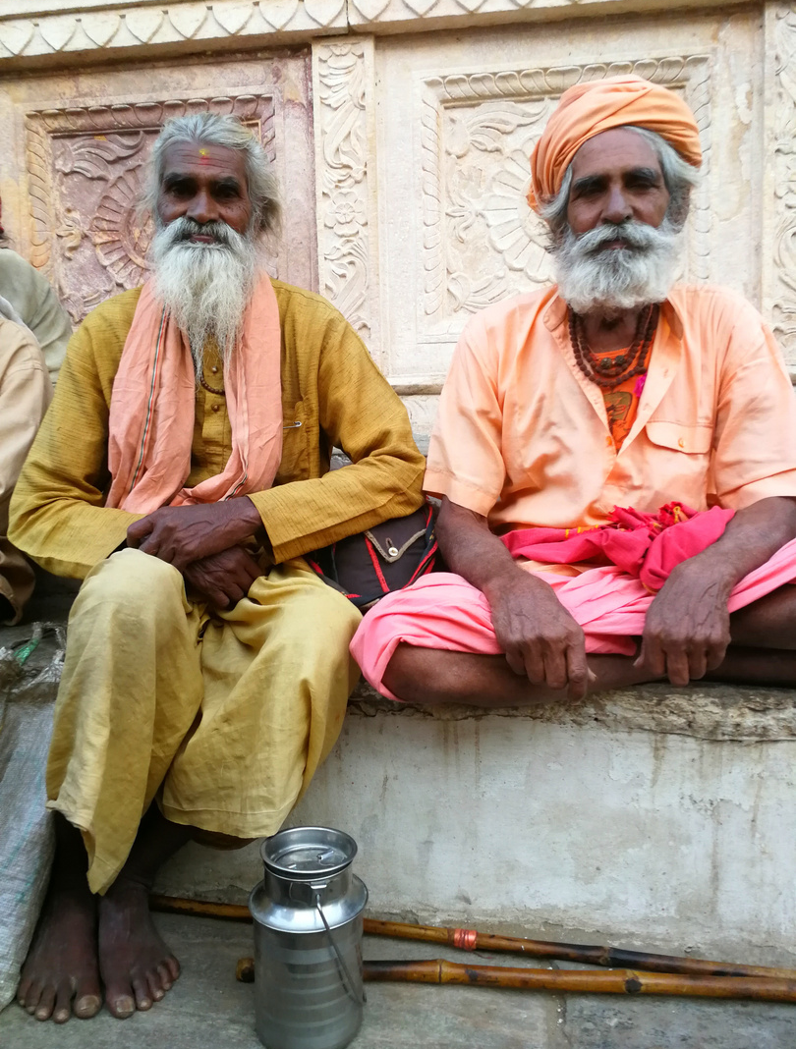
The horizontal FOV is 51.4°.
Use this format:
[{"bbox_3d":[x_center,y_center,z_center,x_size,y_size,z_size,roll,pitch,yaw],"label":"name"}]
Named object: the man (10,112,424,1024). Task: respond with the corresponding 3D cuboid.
[{"bbox_3d":[-0.262,-0.014,1.208,0.590,1.190,0.550,-1,5,-5],"label":"man"}]

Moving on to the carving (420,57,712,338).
[{"bbox_3d":[0.331,-0.643,1.662,0.565,0.530,0.050,0,5,9],"label":"carving"}]

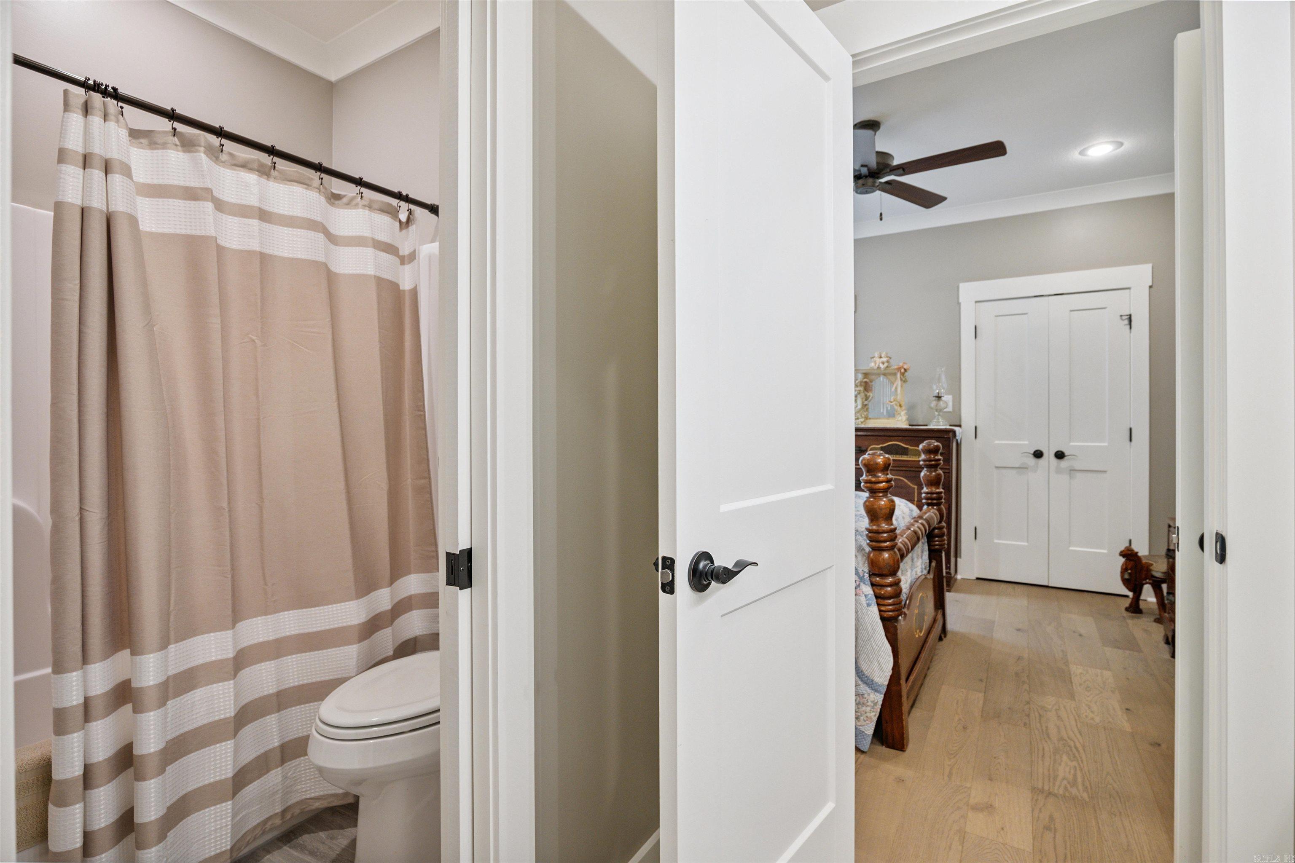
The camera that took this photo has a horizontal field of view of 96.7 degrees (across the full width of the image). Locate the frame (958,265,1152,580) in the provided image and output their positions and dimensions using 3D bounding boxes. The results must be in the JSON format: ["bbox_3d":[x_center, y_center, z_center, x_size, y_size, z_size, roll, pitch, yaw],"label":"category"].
[{"bbox_3d":[2.840,0.000,4.060,1.120,2.190,0.110,0,1,28],"label":"frame"}]

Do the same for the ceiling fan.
[{"bbox_3d":[1.170,-1.440,3.070,1.270,0.370,1.270,0,1,28],"label":"ceiling fan"}]

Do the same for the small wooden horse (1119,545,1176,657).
[{"bbox_3d":[3.100,0.880,3.390,0.560,0.440,0.290,0,1,2],"label":"small wooden horse"}]

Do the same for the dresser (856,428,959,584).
[{"bbox_3d":[1.850,0.520,4.310,0.820,1.130,0.480,0,1,29],"label":"dresser"}]

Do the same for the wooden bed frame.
[{"bbox_3d":[0.385,0.550,3.100,2.080,1.130,1.400,1,1,32],"label":"wooden bed frame"}]

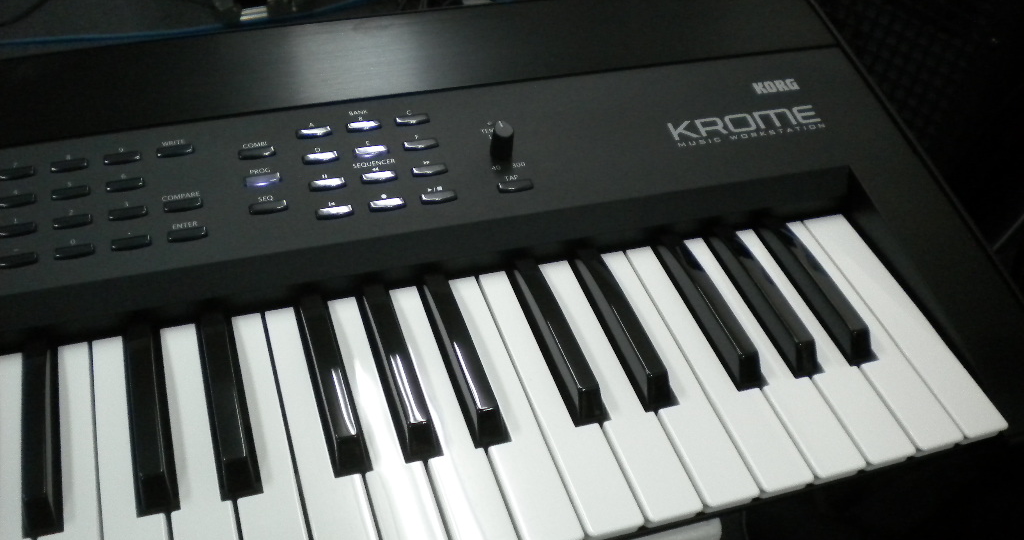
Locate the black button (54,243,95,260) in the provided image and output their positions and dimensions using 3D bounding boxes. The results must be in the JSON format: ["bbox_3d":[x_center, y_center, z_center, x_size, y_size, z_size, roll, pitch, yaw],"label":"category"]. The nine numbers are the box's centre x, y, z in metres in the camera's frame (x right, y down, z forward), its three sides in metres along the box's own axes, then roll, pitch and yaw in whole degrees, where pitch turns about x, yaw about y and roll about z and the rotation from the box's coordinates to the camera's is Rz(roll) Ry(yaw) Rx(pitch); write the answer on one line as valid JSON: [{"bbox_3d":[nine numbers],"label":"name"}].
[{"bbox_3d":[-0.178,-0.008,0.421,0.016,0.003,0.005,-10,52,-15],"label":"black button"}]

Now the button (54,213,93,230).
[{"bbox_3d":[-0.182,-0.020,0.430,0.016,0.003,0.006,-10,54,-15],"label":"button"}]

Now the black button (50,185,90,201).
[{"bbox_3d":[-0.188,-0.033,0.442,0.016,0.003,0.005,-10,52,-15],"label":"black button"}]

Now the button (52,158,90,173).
[{"bbox_3d":[-0.192,-0.045,0.450,0.014,0.003,0.005,-11,51,-14],"label":"button"}]

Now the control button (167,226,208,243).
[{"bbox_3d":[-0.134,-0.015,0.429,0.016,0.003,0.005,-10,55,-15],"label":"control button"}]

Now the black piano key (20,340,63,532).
[{"bbox_3d":[-0.171,0.057,0.377,0.010,0.012,0.085,-10,45,-15],"label":"black piano key"}]

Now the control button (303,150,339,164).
[{"bbox_3d":[-0.086,-0.050,0.466,0.015,0.003,0.005,-10,51,-15],"label":"control button"}]

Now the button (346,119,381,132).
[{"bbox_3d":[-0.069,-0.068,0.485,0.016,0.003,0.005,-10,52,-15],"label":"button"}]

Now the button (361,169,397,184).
[{"bbox_3d":[-0.059,-0.041,0.461,0.015,0.003,0.005,-10,51,-15],"label":"button"}]

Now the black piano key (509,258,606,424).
[{"bbox_3d":[0.018,0.025,0.433,0.011,0.014,0.090,-10,45,-15],"label":"black piano key"}]

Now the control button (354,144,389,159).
[{"bbox_3d":[-0.064,-0.053,0.471,0.015,0.003,0.005,-10,51,-15],"label":"control button"}]

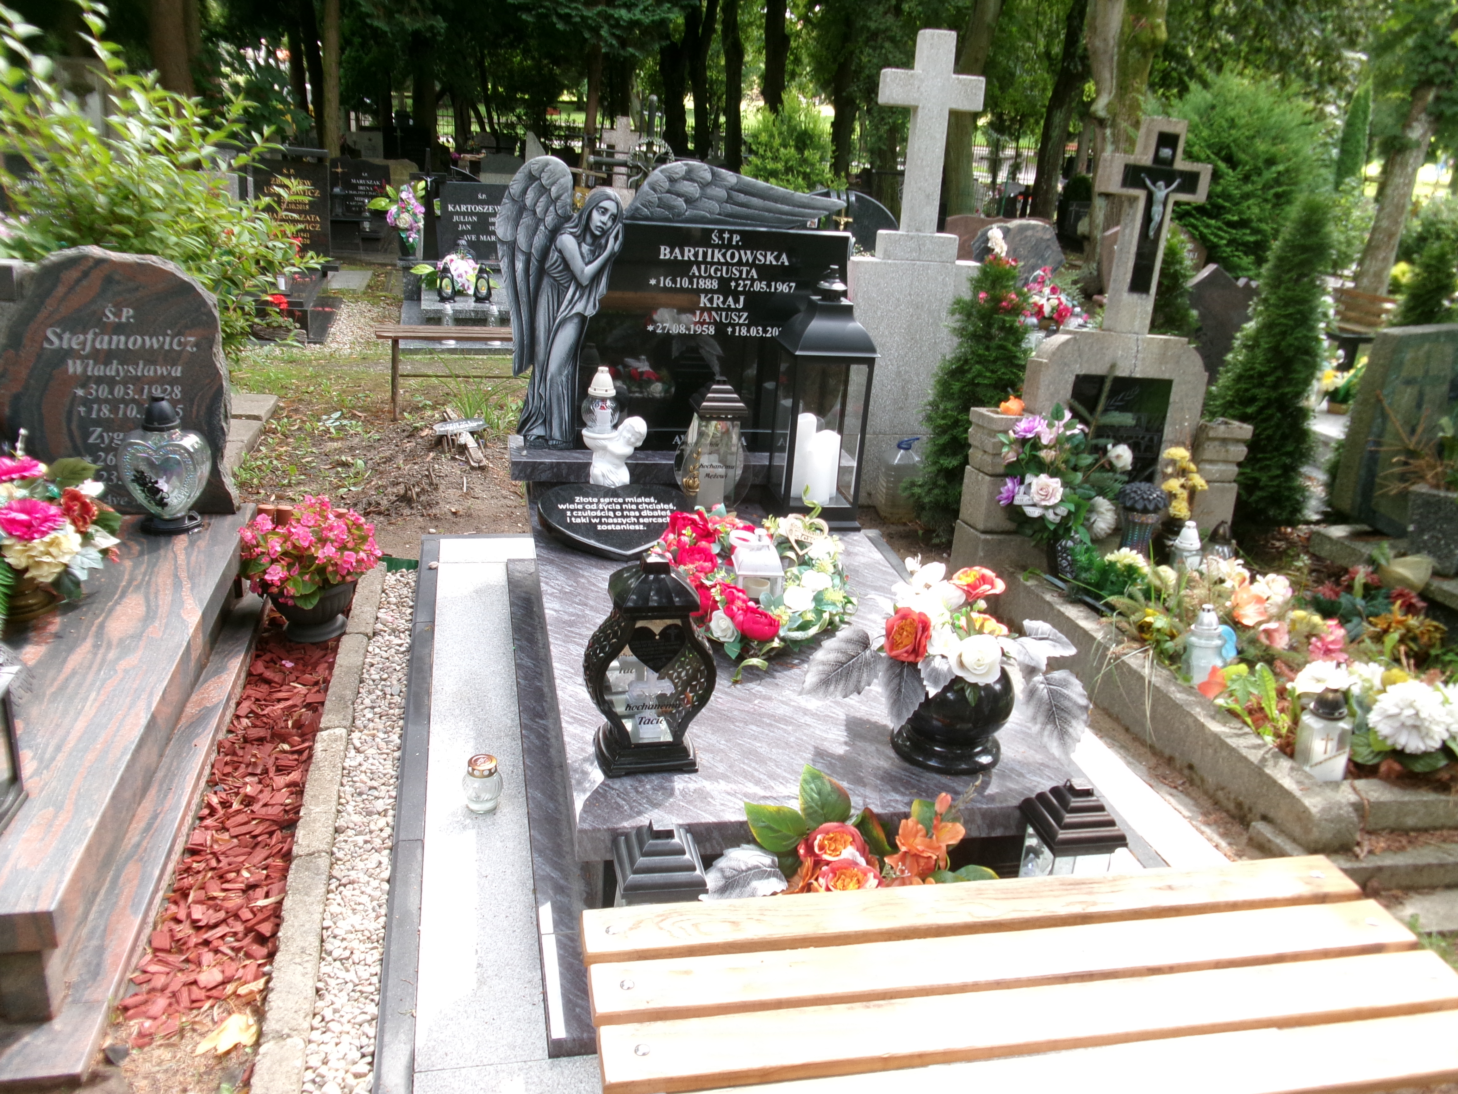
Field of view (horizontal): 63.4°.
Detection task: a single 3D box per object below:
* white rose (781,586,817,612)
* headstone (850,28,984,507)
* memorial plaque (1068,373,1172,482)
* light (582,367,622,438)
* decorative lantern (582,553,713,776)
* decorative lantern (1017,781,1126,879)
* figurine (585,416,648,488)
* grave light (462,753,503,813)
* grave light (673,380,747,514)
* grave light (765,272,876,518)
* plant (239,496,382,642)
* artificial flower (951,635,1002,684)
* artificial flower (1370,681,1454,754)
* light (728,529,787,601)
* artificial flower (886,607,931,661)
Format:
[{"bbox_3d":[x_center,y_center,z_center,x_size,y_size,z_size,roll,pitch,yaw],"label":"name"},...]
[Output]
[{"bbox_3d":[0.155,0.115,2.606,0.068,0.052,0.065,0,21,-13],"label":"white rose"},{"bbox_3d":[0.660,-0.956,4.234,0.486,1.652,0.176,0,20,-12],"label":"headstone"},{"bbox_3d":[1.153,-0.333,3.522,0.316,0.355,0.020,0,21,-13],"label":"memorial plaque"},{"bbox_3d":[-0.327,-0.374,3.023,0.100,0.180,0.100,0,21,-13],"label":"light"},{"bbox_3d":[-0.135,0.196,2.007,0.193,0.365,0.130,0,21,-13],"label":"decorative lantern"},{"bbox_3d":[0.556,0.555,1.971,0.128,0.330,0.128,0,21,-13],"label":"decorative lantern"},{"bbox_3d":[-0.318,-0.234,3.283,0.174,0.265,0.140,-8,23,-31],"label":"figurine"},{"bbox_3d":[-0.497,0.475,2.379,0.082,0.102,0.082,0,20,-12],"label":"grave light"},{"bbox_3d":[-0.035,-0.277,3.296,0.184,0.383,0.145,0,20,-12],"label":"grave light"},{"bbox_3d":[0.256,-0.415,3.256,0.238,0.706,0.238,0,20,-12],"label":"grave light"},{"bbox_3d":[-1.100,0.056,3.101,0.370,0.362,0.360,0,21,-13],"label":"plant"},{"bbox_3d":[0.423,0.191,2.004,0.087,0.083,0.074,4,-2,-1],"label":"artificial flower"},{"bbox_3d":[1.455,0.362,2.509,0.172,0.145,0.155,7,21,6],"label":"artificial flower"},{"bbox_3d":[0.061,0.031,2.778,0.116,0.160,0.116,0,20,-12],"label":"light"},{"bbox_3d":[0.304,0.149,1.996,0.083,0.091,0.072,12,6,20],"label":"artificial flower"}]

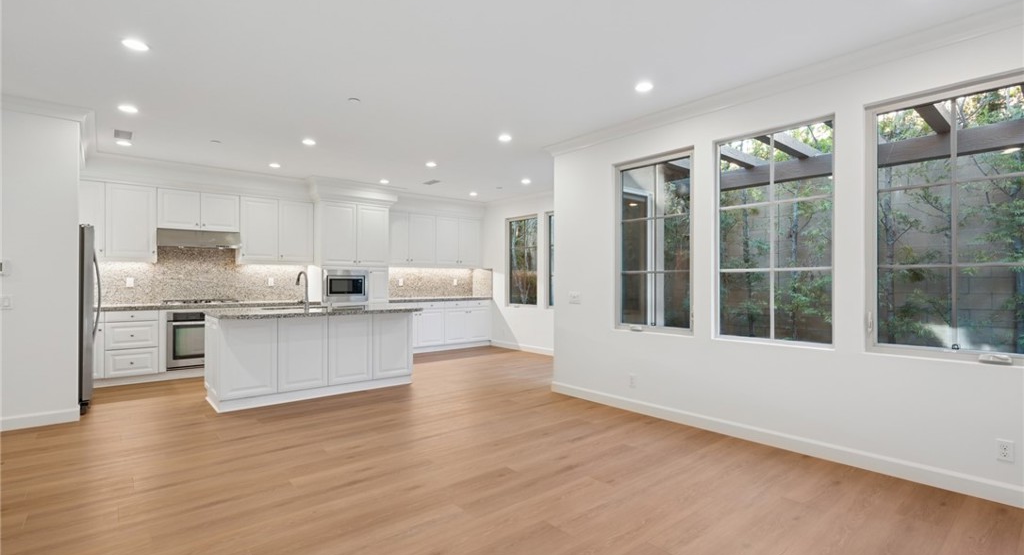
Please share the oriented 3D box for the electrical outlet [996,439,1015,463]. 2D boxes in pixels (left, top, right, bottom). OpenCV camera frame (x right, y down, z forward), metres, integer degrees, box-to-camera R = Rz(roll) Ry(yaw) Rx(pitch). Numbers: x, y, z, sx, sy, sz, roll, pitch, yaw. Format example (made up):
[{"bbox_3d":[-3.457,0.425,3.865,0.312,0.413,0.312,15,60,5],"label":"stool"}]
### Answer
[{"bbox_3d":[2.704,0.953,2.491,0.010,0.115,0.070,0,-1,-41],"label":"electrical outlet"}]

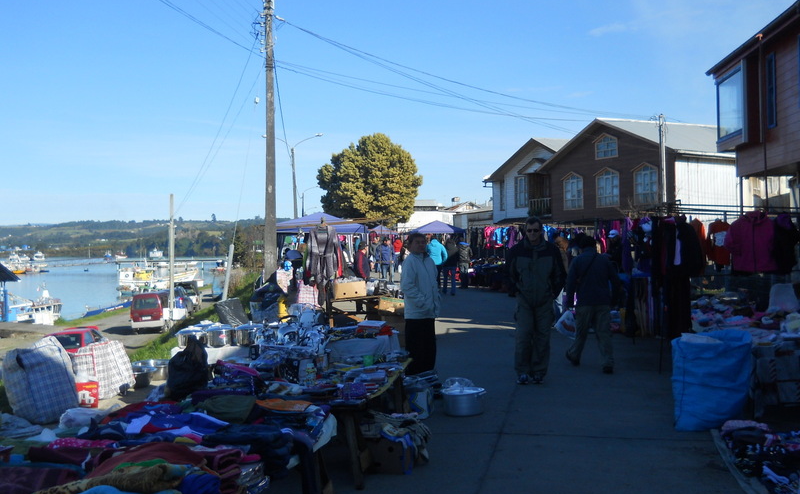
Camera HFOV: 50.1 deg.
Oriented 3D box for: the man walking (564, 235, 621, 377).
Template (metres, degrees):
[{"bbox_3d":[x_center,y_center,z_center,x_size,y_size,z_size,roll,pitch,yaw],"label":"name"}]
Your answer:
[{"bbox_3d":[2.330,0.690,10.150,0.580,1.650,0.520,0,0,23],"label":"man walking"}]

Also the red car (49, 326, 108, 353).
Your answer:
[{"bbox_3d":[-10.200,3.300,26.500,1.650,1.420,4.300,0,0,-7],"label":"red car"}]

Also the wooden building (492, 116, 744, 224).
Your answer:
[{"bbox_3d":[13.200,-2.400,45.700,10.000,7.600,17.500,0,0,-21],"label":"wooden building"}]

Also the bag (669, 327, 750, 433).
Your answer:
[{"bbox_3d":[2.600,1.120,7.150,0.570,0.760,0.450,0,0,6],"label":"bag"}]

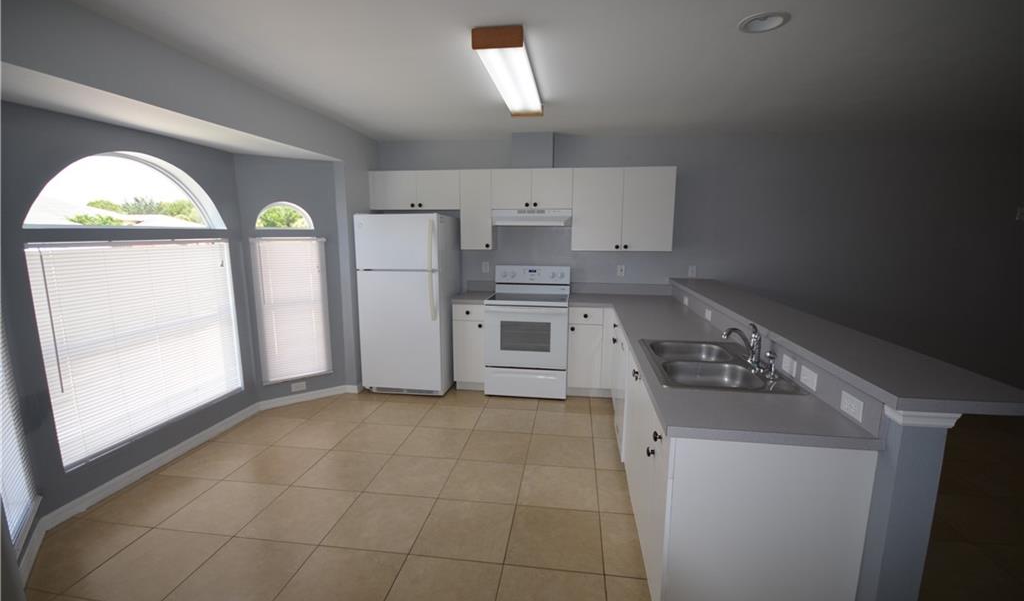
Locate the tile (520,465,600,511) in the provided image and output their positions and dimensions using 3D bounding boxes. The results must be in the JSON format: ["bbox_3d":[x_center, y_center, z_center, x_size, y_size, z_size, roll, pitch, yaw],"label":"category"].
[{"bbox_3d":[0.286,1.129,2.569,0.458,0.010,0.445,1,9,8],"label":"tile"}]

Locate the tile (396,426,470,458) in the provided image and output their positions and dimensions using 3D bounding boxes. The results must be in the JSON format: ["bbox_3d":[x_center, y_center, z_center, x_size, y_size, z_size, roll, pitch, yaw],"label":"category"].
[{"bbox_3d":[-0.561,1.040,3.121,0.457,0.010,0.437,1,9,8],"label":"tile"}]

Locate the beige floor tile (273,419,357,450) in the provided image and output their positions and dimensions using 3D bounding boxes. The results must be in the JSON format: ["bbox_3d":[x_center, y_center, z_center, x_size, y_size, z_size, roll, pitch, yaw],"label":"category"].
[{"bbox_3d":[-1.475,1.030,3.262,0.458,0.010,0.445,1,9,8],"label":"beige floor tile"}]

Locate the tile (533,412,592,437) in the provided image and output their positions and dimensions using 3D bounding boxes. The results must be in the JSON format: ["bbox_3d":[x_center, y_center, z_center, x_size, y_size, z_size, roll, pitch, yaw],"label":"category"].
[{"bbox_3d":[0.413,0.986,3.411,0.457,0.010,0.437,1,9,8],"label":"tile"}]

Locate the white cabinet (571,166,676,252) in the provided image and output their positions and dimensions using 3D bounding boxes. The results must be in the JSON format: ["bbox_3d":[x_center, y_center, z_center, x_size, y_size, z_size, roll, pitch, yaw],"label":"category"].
[{"bbox_3d":[1.063,-0.876,4.148,0.934,0.775,0.328,1,8,9],"label":"white cabinet"}]

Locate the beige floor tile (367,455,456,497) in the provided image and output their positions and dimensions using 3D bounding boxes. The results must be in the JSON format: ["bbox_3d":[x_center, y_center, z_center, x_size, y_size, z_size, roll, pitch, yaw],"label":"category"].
[{"bbox_3d":[-0.621,1.119,2.729,0.457,0.010,0.457,1,8,8],"label":"beige floor tile"}]

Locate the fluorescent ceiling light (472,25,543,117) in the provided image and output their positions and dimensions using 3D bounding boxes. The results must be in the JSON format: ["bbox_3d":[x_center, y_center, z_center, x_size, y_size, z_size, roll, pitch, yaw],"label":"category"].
[{"bbox_3d":[0.025,-1.407,2.732,0.258,0.110,1.191,1,8,9],"label":"fluorescent ceiling light"}]

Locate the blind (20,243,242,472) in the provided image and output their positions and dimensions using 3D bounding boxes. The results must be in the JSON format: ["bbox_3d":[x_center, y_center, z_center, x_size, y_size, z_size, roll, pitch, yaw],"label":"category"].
[{"bbox_3d":[-2.337,0.224,2.845,0.050,1.233,1.280,1,9,8],"label":"blind"}]

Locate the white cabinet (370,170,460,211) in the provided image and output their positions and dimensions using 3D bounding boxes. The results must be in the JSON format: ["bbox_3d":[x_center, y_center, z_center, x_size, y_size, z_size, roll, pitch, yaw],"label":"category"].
[{"bbox_3d":[-0.922,-1.085,4.260,0.915,0.370,0.320,1,9,8],"label":"white cabinet"}]

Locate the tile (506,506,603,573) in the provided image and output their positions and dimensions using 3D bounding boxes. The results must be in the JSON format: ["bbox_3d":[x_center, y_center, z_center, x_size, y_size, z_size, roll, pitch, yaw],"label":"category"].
[{"bbox_3d":[0.225,1.207,2.170,0.462,0.010,0.445,1,9,8],"label":"tile"}]

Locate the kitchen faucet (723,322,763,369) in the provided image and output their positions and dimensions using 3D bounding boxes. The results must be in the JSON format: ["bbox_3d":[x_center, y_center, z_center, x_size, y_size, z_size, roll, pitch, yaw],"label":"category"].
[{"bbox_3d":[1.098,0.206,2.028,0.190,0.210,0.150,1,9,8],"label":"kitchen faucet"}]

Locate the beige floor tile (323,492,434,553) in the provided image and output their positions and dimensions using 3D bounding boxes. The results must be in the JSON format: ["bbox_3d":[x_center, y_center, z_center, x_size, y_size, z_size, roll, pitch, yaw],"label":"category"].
[{"bbox_3d":[-0.693,1.190,2.298,0.462,0.010,0.445,1,9,8],"label":"beige floor tile"}]

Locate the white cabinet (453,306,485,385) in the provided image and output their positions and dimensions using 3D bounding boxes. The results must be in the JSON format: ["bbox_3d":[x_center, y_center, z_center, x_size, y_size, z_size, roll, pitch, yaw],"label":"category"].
[{"bbox_3d":[-0.360,0.388,4.281,0.300,0.785,0.570,1,9,8],"label":"white cabinet"}]

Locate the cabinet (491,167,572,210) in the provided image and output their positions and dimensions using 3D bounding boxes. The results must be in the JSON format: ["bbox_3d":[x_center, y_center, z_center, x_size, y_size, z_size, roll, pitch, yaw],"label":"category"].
[{"bbox_3d":[0.201,-1.058,4.095,0.757,0.361,0.310,1,9,8],"label":"cabinet"}]

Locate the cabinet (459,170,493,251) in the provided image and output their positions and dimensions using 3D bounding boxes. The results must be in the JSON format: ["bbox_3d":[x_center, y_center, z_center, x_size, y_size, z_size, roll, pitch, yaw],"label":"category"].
[{"bbox_3d":[-0.325,-0.909,4.380,0.316,0.775,0.328,1,8,9],"label":"cabinet"}]

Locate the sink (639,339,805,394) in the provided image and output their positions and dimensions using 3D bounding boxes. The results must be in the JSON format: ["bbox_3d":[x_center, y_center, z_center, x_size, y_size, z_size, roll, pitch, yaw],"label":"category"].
[{"bbox_3d":[0.927,0.377,2.045,0.517,0.186,0.834,1,8,9],"label":"sink"}]

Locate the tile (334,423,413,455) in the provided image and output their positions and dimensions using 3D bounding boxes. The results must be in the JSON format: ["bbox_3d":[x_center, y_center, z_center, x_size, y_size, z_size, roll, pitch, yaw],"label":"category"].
[{"bbox_3d":[-1.029,1.046,3.231,0.462,0.010,0.445,1,9,8],"label":"tile"}]

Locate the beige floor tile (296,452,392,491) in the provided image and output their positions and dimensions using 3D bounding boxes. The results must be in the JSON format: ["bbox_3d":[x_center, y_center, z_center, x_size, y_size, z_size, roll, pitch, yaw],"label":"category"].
[{"bbox_3d":[-1.080,1.102,2.763,0.457,0.010,0.437,1,9,8],"label":"beige floor tile"}]

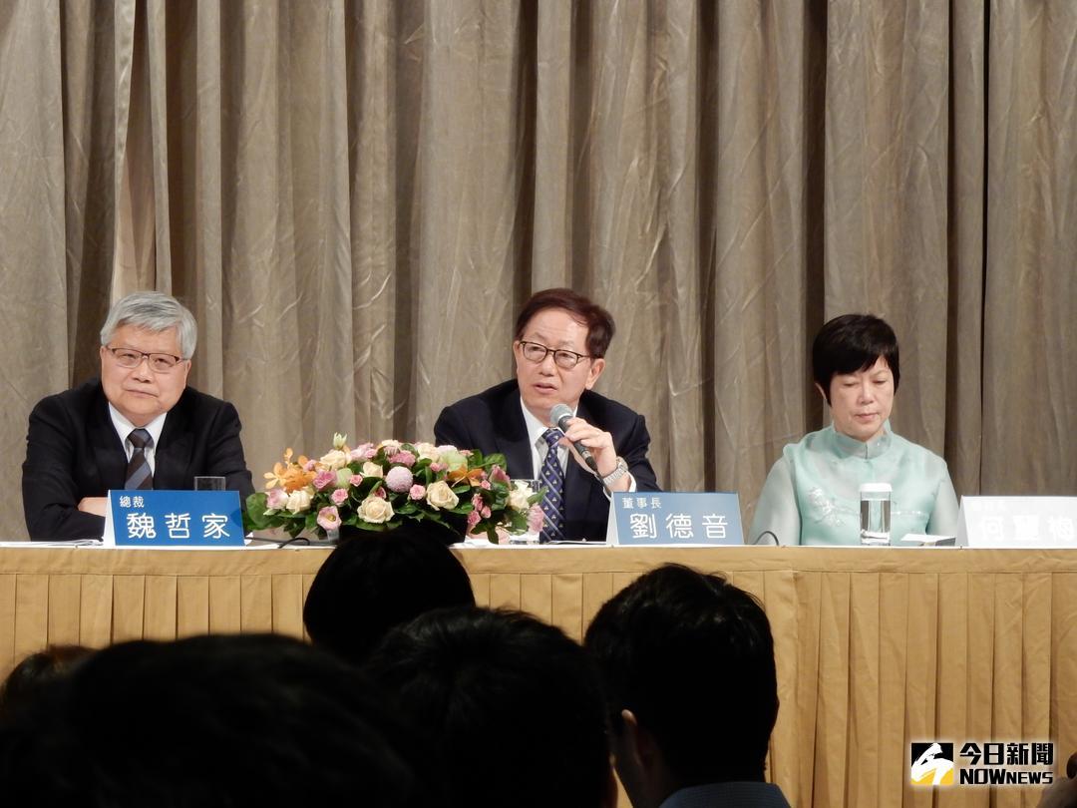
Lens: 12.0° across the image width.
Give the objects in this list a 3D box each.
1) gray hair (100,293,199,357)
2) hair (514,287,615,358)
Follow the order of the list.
[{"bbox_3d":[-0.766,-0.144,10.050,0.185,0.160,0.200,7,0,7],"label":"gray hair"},{"bbox_3d":[0.051,-0.152,10.200,0.180,0.165,0.205,6,0,25],"label":"hair"}]

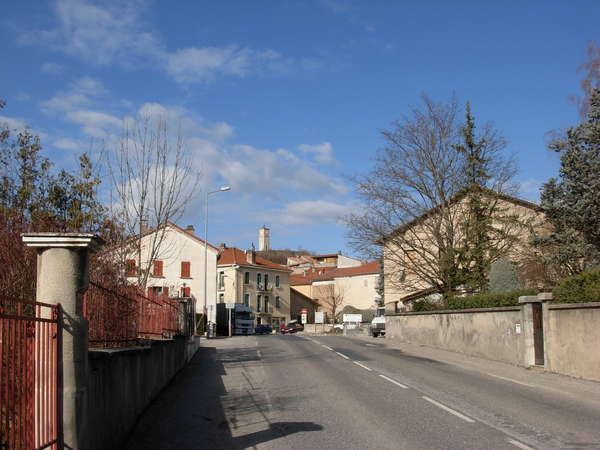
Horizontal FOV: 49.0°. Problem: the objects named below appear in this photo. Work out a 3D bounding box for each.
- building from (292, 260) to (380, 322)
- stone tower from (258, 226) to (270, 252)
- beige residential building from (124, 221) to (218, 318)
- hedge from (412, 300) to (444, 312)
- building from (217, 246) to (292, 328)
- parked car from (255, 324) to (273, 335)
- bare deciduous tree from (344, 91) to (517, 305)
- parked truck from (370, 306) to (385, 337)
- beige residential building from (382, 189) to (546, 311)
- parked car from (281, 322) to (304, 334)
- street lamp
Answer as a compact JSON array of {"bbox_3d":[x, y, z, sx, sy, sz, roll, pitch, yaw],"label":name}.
[{"bbox_3d":[7.876,12.052,106.007,15.000,10.781,9.000,-7,-11,36],"label":"building"},{"bbox_3d":[-22.750,9.272,422.120,5.100,16.750,5.100,6,-9,-41],"label":"stone tower"},{"bbox_3d":[-15.918,6.182,75.040,10.200,11.689,11.000,4,-10,-22],"label":"beige residential building"},{"bbox_3d":[5.700,3.890,29.553,1.000,1.000,3.600,1,-9,-7],"label":"hedge"},{"bbox_3d":[-9.425,9.695,97.737,12.000,12.496,12.400,-7,-11,37],"label":"building"},{"bbox_3d":[-4.764,13.623,85.927,1.750,1.273,4.100,-3,-9,20],"label":"parked car"},{"bbox_3d":[6.714,-0.728,33.510,8.200,12.344,7.600,-1,-9,6],"label":"bare deciduous tree"},{"bbox_3d":[6.012,7.006,47.487,1.850,2.051,4.500,-1,-9,6],"label":"parked truck"},{"bbox_3d":[14.963,3.253,50.771,14.000,10.385,11.000,-5,-10,27],"label":"beige residential building"},{"bbox_3d":[-0.810,11.633,74.092,1.700,1.318,4.100,-4,-10,25],"label":"parked car"},{"bbox_3d":[-5.326,2.223,42.160,1.700,9.442,0.300,-1,-9,6],"label":"street lamp"}]

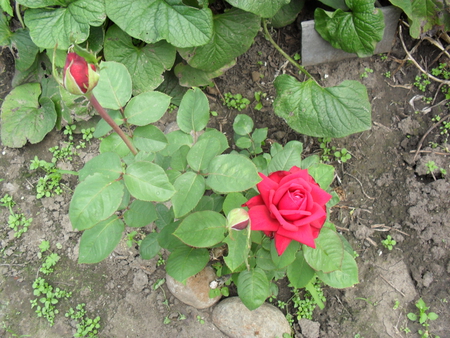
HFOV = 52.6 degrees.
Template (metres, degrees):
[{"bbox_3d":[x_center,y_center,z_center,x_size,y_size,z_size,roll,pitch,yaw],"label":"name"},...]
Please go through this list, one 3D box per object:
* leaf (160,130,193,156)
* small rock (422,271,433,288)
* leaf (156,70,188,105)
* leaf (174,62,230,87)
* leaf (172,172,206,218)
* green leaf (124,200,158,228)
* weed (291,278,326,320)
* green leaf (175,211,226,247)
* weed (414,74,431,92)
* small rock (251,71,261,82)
[{"bbox_3d":[-0.077,-0.036,0.690,0.053,0.013,0.043,-15,69,-9],"label":"leaf"},{"bbox_3d":[0.385,0.210,0.865,0.021,0.018,0.030,0,58,0],"label":"small rock"},{"bbox_3d":[-0.126,-0.191,1.030,0.092,0.040,0.107,-28,77,-11],"label":"leaf"},{"bbox_3d":[-0.049,-0.221,1.040,0.138,0.030,0.082,-5,70,-3],"label":"leaf"},{"bbox_3d":[-0.054,0.040,0.690,0.050,0.018,0.082,27,70,9],"label":"leaf"},{"bbox_3d":[-0.139,0.074,0.756,0.063,0.020,0.049,18,60,11],"label":"green leaf"},{"bbox_3d":[0.153,0.239,0.835,0.066,0.040,0.070,0,58,0],"label":"weed"},{"bbox_3d":[-0.034,0.088,0.660,0.077,0.012,0.056,-6,64,-4],"label":"green leaf"},{"bbox_3d":[0.485,-0.210,1.119,0.039,0.025,0.046,0,58,0],"label":"weed"},{"bbox_3d":[0.075,-0.229,1.127,0.025,0.016,0.025,0,55,0],"label":"small rock"}]

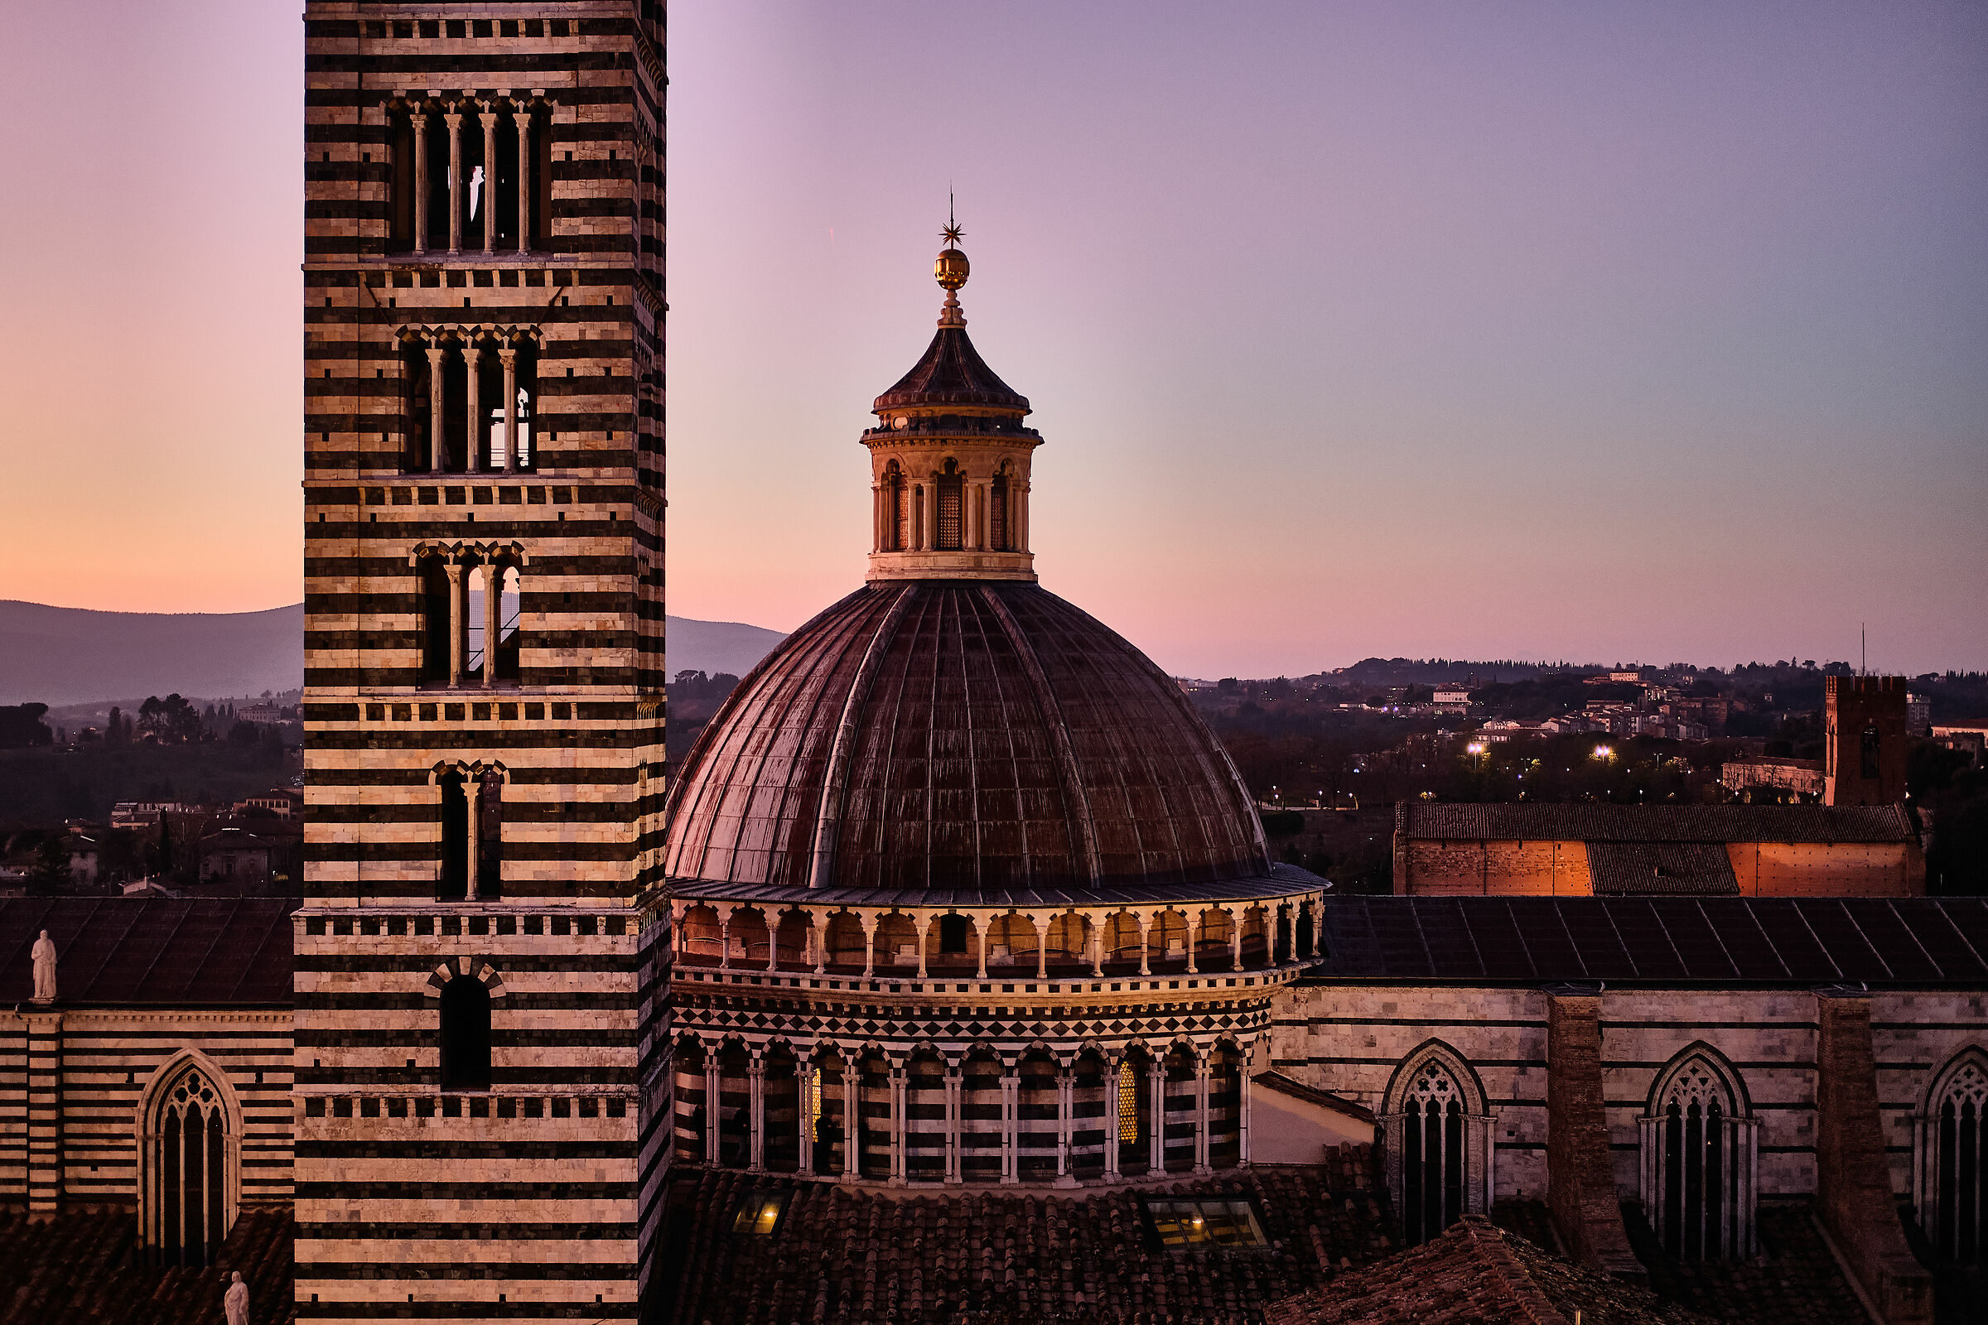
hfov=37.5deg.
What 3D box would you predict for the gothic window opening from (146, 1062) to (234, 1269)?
[{"bbox_3d":[-22.322,13.946,81.200,2.500,5.750,0.500,0,0,2],"label":"gothic window opening"}]

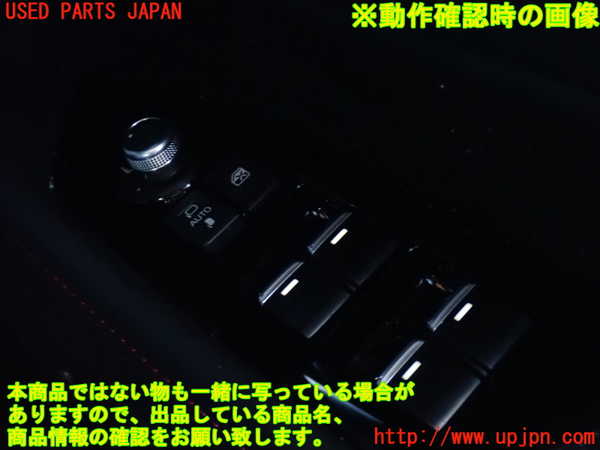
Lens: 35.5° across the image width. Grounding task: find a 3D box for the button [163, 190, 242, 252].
[{"bbox_3d":[-0.036,-0.001,0.346,0.020,0.006,0.024,-44,51,-19],"label":"button"}]

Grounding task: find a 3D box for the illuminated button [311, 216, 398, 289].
[{"bbox_3d":[0.019,0.009,0.319,0.021,0.008,0.024,-44,51,-19],"label":"illuminated button"}]

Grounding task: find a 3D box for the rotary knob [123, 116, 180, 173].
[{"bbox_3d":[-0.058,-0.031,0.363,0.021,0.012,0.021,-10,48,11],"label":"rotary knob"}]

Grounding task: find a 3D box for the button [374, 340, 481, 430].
[{"bbox_3d":[0.042,0.052,0.298,0.022,0.009,0.024,-44,50,-19],"label":"button"}]

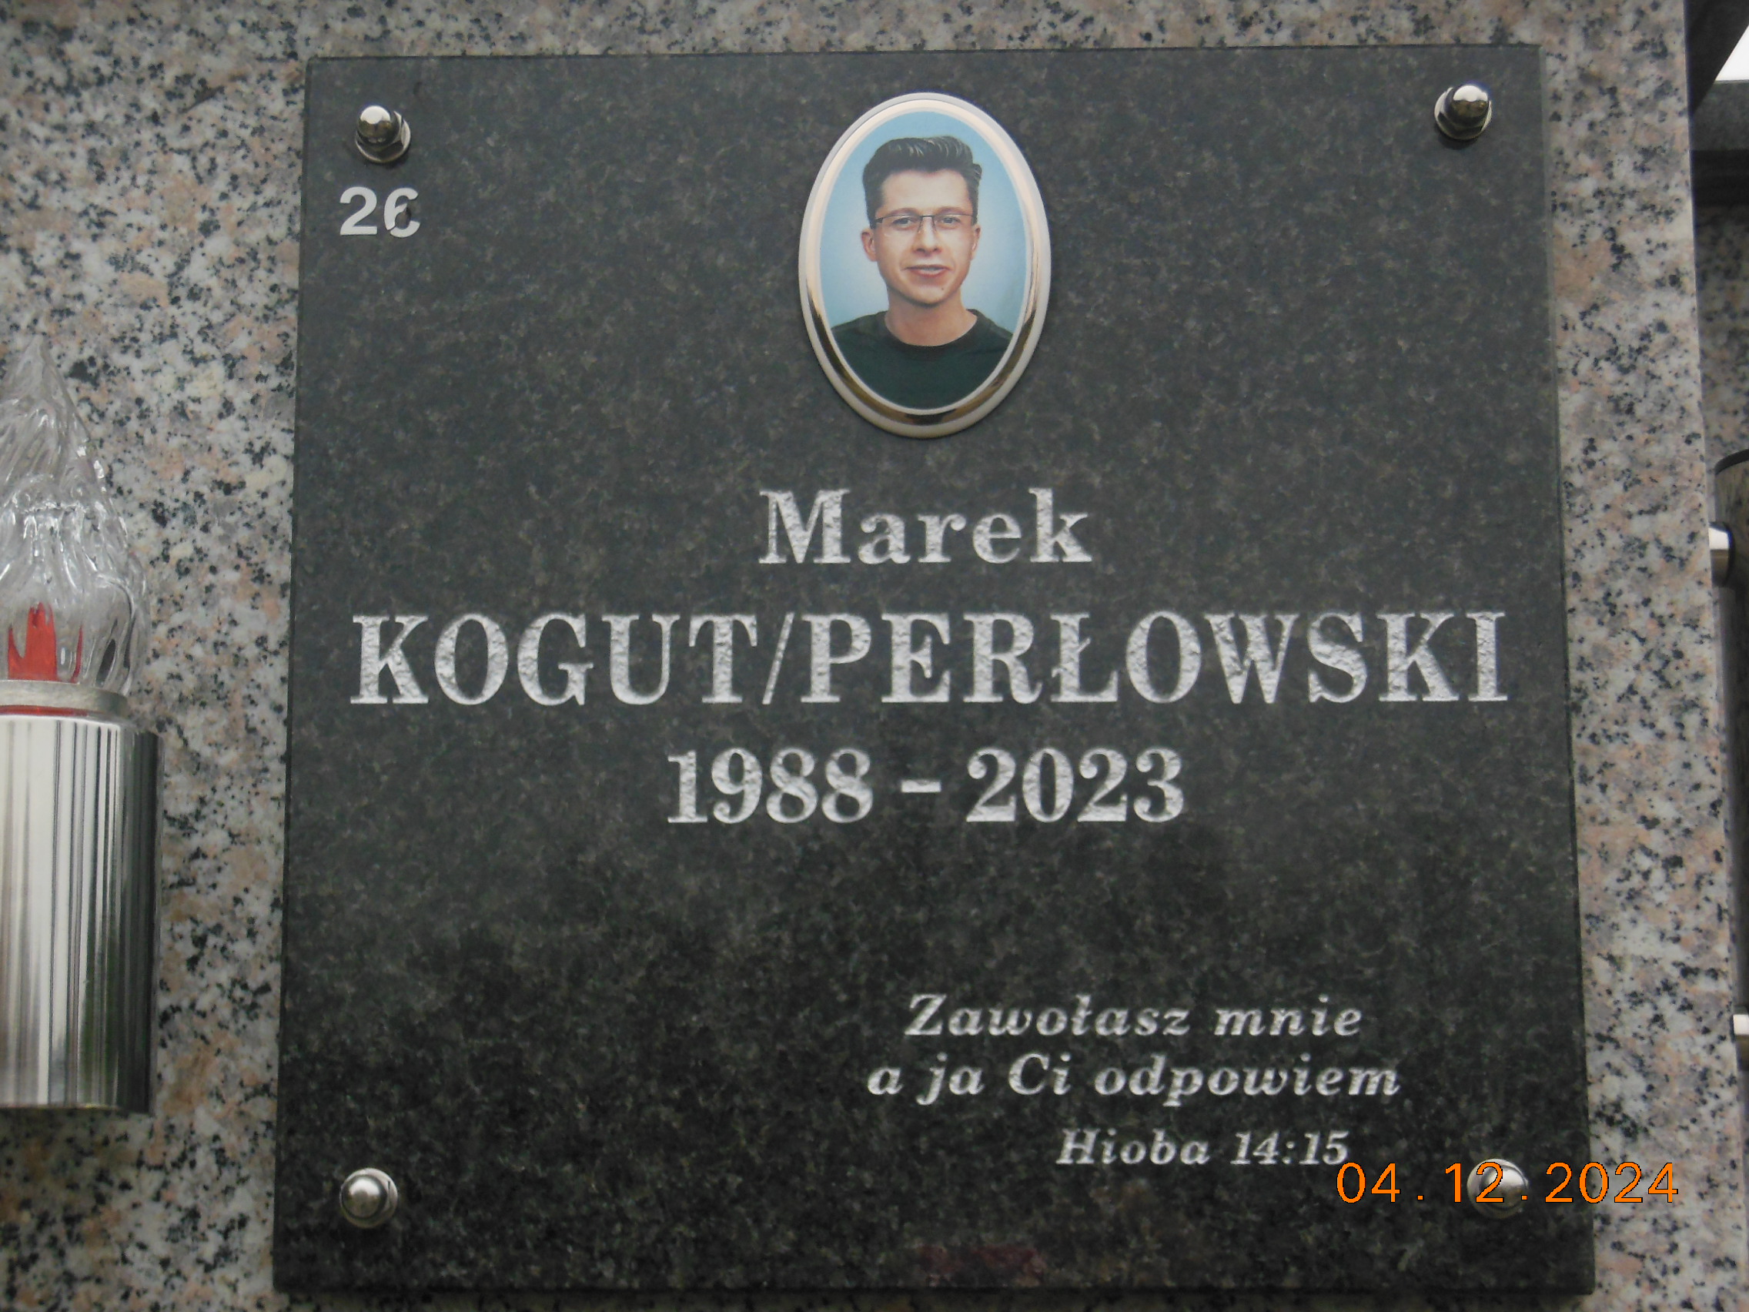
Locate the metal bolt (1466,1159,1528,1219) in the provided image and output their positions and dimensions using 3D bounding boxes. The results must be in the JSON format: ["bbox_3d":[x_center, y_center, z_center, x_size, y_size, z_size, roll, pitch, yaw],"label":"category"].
[{"bbox_3d":[0.173,0.146,0.918,0.017,0.017,0.014,0,-11,1],"label":"metal bolt"}]

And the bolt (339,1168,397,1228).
[{"bbox_3d":[-0.141,0.150,0.924,0.017,0.017,0.014,0,-11,1],"label":"bolt"}]

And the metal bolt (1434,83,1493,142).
[{"bbox_3d":[0.174,-0.161,0.976,0.017,0.017,0.014,0,-11,1],"label":"metal bolt"}]

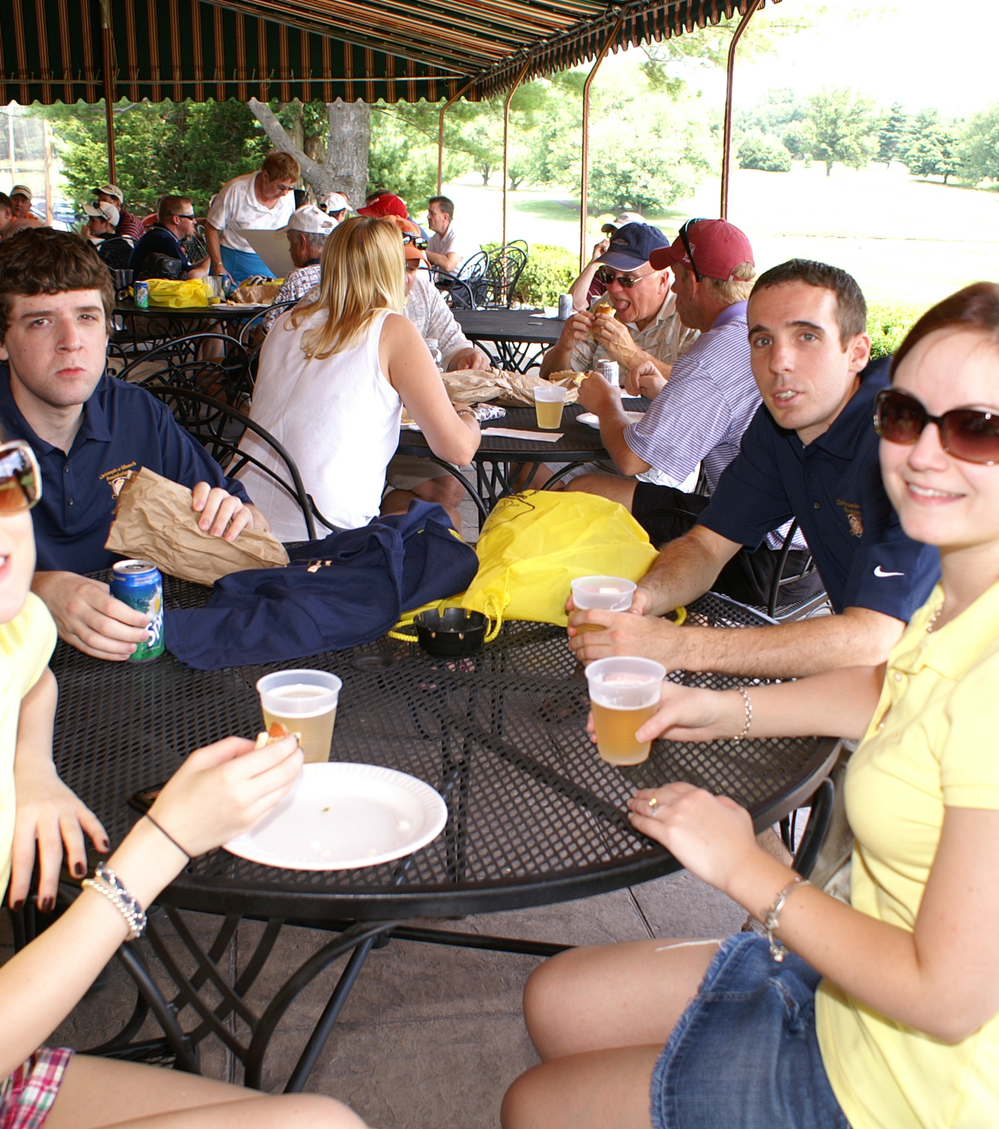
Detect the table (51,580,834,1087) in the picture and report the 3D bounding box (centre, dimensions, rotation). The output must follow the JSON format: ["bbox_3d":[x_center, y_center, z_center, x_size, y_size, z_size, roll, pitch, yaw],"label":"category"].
[{"bbox_3d":[-0.163,0.479,1.802,1.190,0.730,1.190,2,16,0],"label":"table"}]

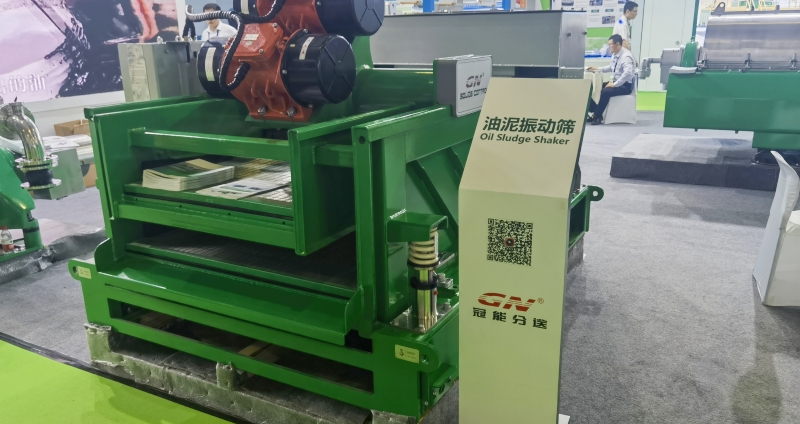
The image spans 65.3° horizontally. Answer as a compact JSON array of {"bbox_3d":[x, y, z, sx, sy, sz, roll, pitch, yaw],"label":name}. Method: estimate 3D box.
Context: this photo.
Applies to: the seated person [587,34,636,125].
[{"bbox_3d":[3.130,-1.989,9.351,0.700,1.292,0.480,0,15,6],"label":"seated person"}]

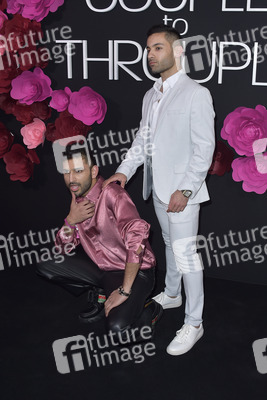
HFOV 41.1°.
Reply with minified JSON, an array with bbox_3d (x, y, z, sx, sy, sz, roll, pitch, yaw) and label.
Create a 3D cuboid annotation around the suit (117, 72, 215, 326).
[{"bbox_3d":[0.193,0.007,2.118,0.450,1.460,0.510,-7,15,-32],"label":"suit"}]

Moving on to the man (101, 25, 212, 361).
[{"bbox_3d":[0.160,-0.062,2.079,0.530,1.790,0.530,-7,15,-32],"label":"man"}]

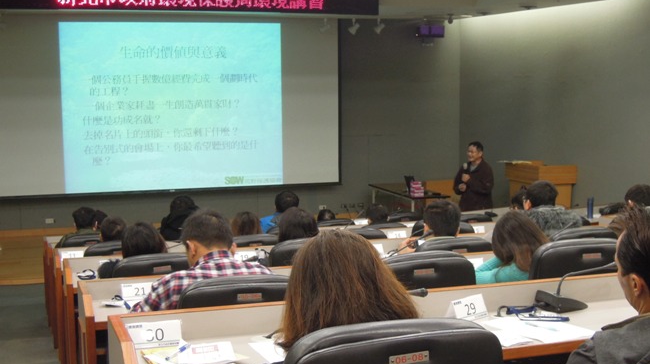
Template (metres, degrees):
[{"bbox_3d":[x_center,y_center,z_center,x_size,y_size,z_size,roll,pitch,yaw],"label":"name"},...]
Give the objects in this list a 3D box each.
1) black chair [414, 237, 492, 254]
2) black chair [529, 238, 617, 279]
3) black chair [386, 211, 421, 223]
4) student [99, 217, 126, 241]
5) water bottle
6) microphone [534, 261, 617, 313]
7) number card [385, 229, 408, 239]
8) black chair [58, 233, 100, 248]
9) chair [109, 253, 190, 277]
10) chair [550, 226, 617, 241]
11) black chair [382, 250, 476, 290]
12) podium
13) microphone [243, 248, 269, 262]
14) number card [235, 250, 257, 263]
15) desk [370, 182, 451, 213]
[{"bbox_3d":[0.659,0.775,5.416,0.580,1.020,0.620,-2,7,-16],"label":"black chair"},{"bbox_3d":[0.943,0.750,3.910,0.520,1.040,0.600,-3,7,-18],"label":"black chair"},{"bbox_3d":[0.749,0.832,9.835,0.580,1.020,0.620,-2,7,-16],"label":"black chair"},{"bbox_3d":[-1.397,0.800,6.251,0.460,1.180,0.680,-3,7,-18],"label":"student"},{"bbox_3d":[2.717,0.266,9.600,0.066,0.218,0.066,-2,7,-16],"label":"water bottle"},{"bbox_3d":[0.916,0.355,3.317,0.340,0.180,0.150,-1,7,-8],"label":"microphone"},{"bbox_3d":[0.572,0.422,7.412,0.155,0.077,0.070,-2,7,-16],"label":"number card"},{"bbox_3d":[-1.855,0.911,7.452,0.520,1.020,0.600,-3,7,-18],"label":"black chair"},{"bbox_3d":[-0.862,0.846,4.818,0.520,1.020,0.600,-3,7,-18],"label":"chair"},{"bbox_3d":[1.440,0.742,5.637,0.580,1.020,0.620,-2,7,-16],"label":"chair"},{"bbox_3d":[0.310,0.767,3.872,0.580,1.020,0.620,-2,7,-16],"label":"black chair"},{"bbox_3d":[3.244,0.299,14.186,0.620,1.230,1.030,-2,7,-16],"label":"podium"},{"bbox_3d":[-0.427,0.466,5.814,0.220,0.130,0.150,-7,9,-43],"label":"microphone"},{"bbox_3d":[-0.493,0.486,5.834,0.160,0.080,0.070,-3,7,-18],"label":"number card"},{"bbox_3d":[1.283,0.506,14.567,0.590,0.740,1.790,-2,7,-16],"label":"desk"}]

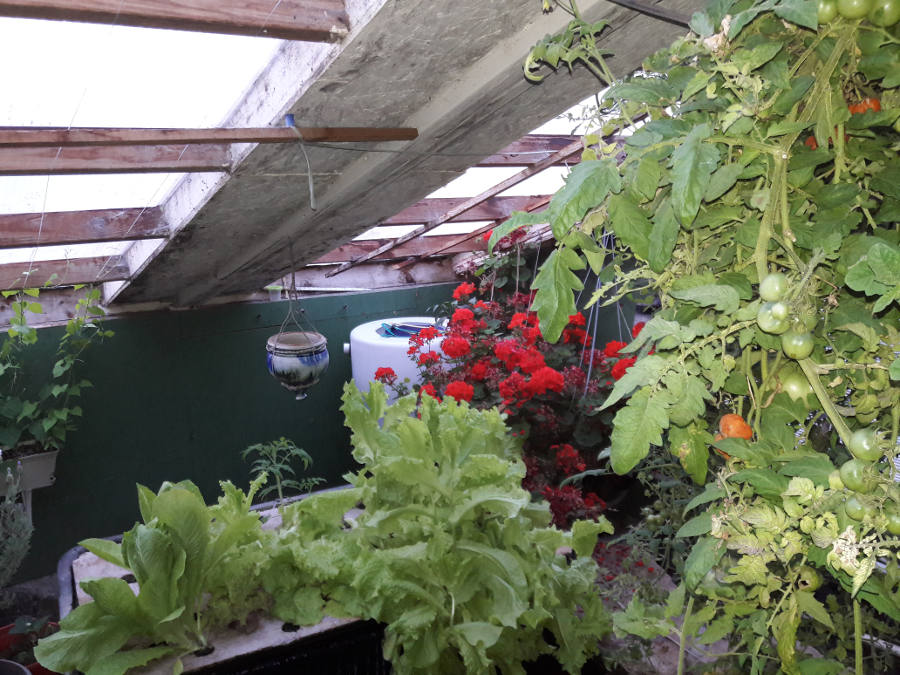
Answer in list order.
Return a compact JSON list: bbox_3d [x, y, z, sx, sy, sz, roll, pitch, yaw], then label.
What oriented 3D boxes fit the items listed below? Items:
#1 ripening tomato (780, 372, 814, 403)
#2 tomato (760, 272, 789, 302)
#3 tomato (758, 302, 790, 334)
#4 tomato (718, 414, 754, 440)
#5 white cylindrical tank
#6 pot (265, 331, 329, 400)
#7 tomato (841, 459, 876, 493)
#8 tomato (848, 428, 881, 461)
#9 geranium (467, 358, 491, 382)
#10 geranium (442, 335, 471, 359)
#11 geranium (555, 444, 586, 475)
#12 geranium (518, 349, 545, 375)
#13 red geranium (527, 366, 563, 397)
[{"bbox_3d":[0.525,0.074,1.100,0.050,0.047,0.050,-1,14,0],"label":"ripening tomato"},{"bbox_3d":[0.475,-0.073,1.070,0.043,0.041,0.043,-1,14,0],"label":"tomato"},{"bbox_3d":[0.476,-0.028,1.070,0.048,0.047,0.048,-1,13,0],"label":"tomato"},{"bbox_3d":[0.451,0.142,1.150,0.053,0.048,0.053,-1,13,0],"label":"tomato"},{"bbox_3d":[-0.122,0.298,2.797,0.500,0.660,0.500,-1,13,0],"label":"white cylindrical tank"},{"bbox_3d":[-0.495,0.103,2.380,0.203,0.198,0.203,-1,14,0],"label":"pot"},{"bbox_3d":[0.596,0.202,1.060,0.050,0.048,0.050,-1,14,0],"label":"tomato"},{"bbox_3d":[0.606,0.157,1.060,0.048,0.046,0.048,-1,14,0],"label":"tomato"},{"bbox_3d":[0.096,0.107,2.370,0.074,0.075,0.074,-1,13,0],"label":"geranium"},{"bbox_3d":[0.018,0.029,2.320,0.093,0.078,0.090,-1,13,0],"label":"geranium"},{"bbox_3d":[0.359,0.364,2.170,0.092,0.085,0.090,-1,14,0],"label":"geranium"},{"bbox_3d":[0.255,0.074,2.250,0.087,0.080,0.085,-1,13,0],"label":"geranium"},{"bbox_3d":[0.278,0.128,2.120,0.107,0.085,0.100,-1,14,0],"label":"red geranium"}]

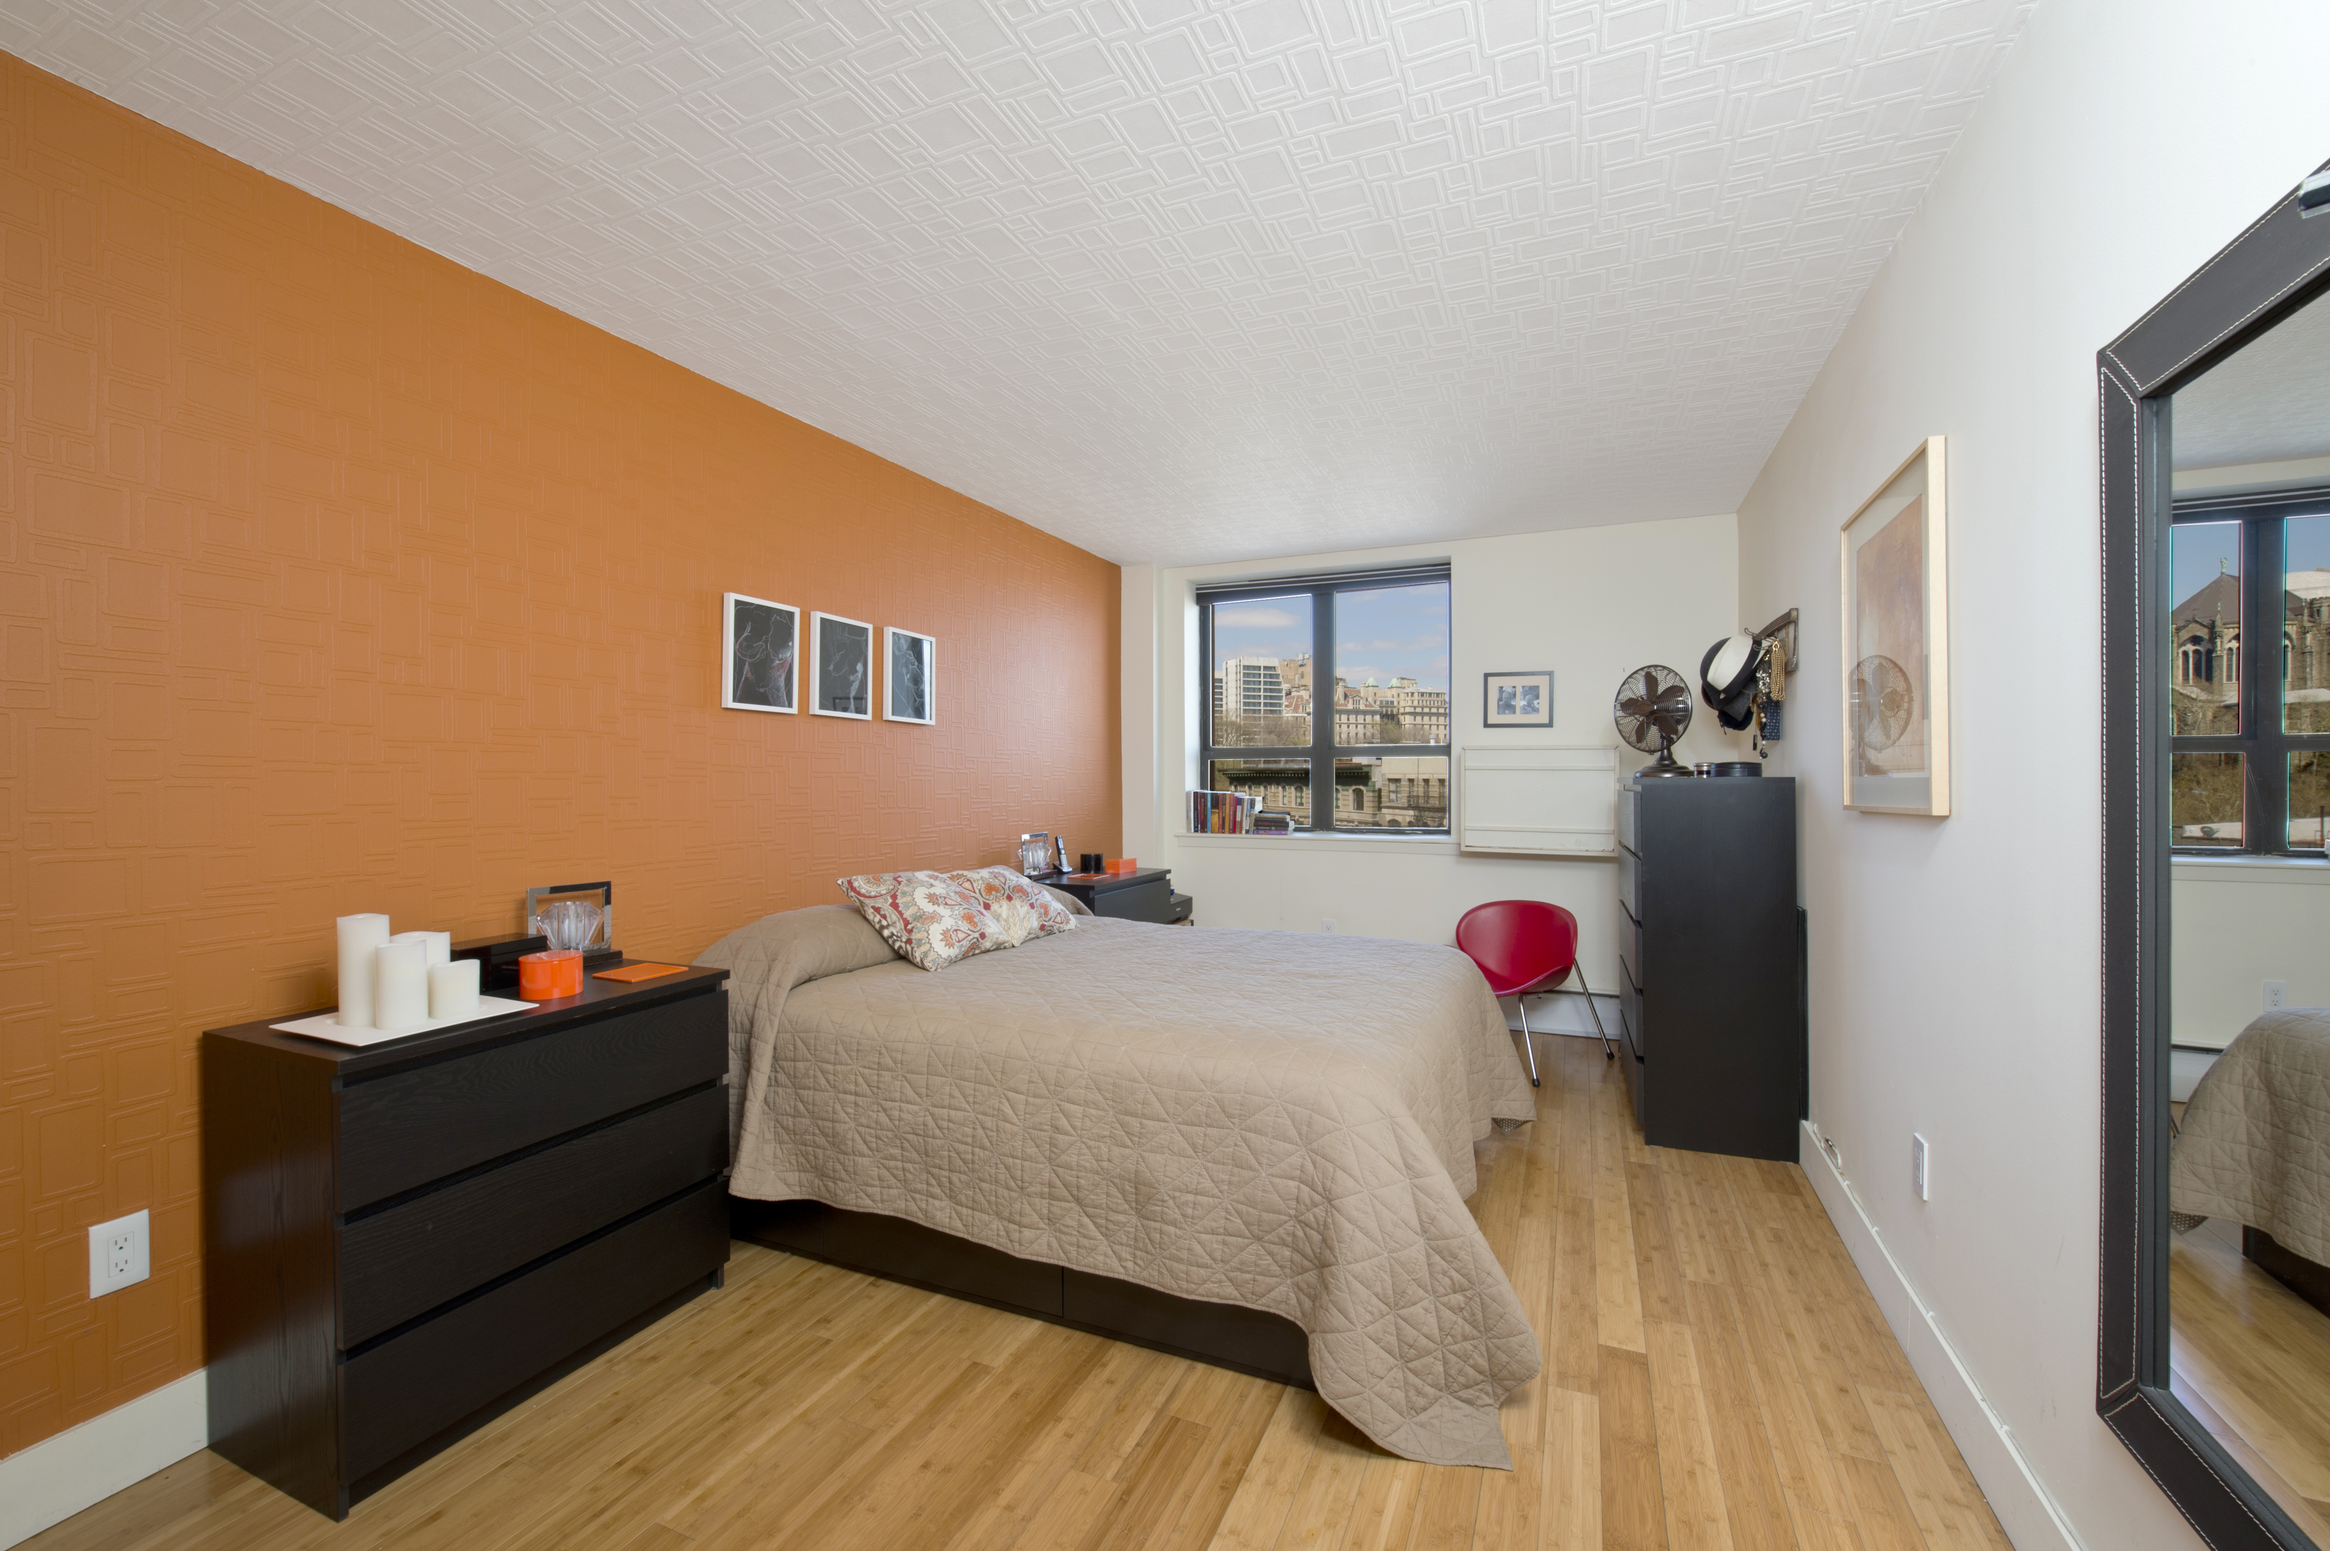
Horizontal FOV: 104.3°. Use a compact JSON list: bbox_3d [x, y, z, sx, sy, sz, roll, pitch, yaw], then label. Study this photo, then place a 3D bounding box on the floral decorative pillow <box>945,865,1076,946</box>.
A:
[{"bbox_3d":[-0.630,0.509,3.560,0.450,0.130,0.470,35,14,20],"label":"floral decorative pillow"}]

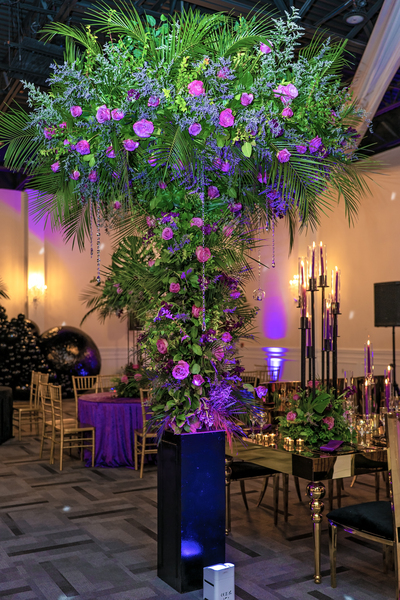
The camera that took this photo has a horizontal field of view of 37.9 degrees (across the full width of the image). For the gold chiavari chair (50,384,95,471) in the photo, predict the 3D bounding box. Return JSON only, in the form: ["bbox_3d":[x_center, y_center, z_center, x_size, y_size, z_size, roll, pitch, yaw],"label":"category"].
[{"bbox_3d":[-1.440,1.419,6.639,0.420,0.920,0.400,2,-4,-28],"label":"gold chiavari chair"}]

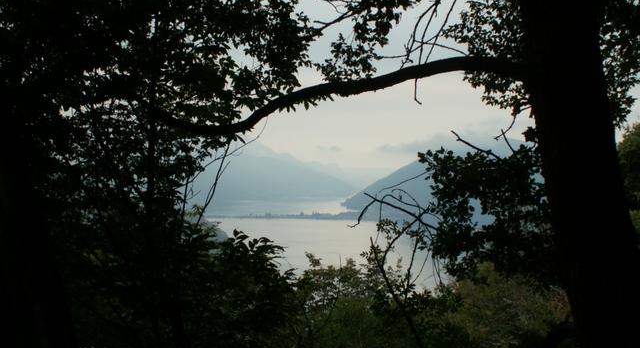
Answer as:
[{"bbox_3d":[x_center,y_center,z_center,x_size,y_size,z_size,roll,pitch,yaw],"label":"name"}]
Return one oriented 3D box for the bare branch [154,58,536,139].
[{"bbox_3d":[0.119,-0.443,6.000,2.150,0.480,0.420,0,2,0],"label":"bare branch"}]

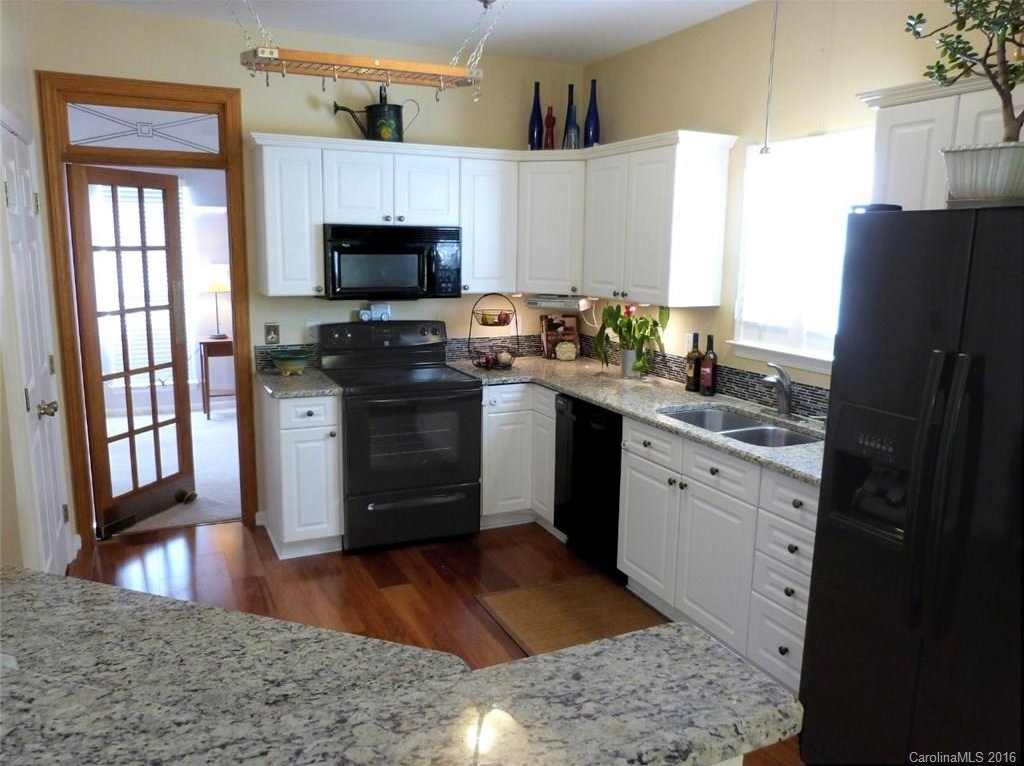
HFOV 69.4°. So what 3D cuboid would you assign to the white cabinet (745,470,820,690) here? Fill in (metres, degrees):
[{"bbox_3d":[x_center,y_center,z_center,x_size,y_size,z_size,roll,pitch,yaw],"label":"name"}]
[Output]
[{"bbox_3d":[1.240,0.677,2.650,0.614,0.765,0.378,-4,11,-25],"label":"white cabinet"}]

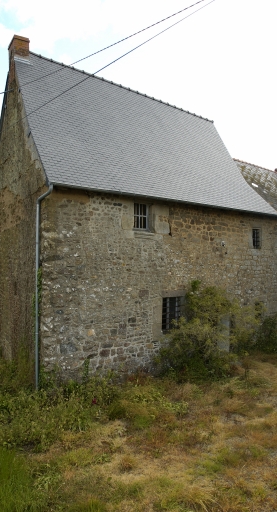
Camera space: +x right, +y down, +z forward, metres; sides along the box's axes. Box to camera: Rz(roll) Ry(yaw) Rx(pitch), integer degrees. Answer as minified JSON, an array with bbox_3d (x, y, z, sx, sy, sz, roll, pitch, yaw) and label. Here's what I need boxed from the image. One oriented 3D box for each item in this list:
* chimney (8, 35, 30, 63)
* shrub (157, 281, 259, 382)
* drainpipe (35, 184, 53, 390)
[{"bbox_3d":[-3.680,-6.199,10.909,0.480,0.790,0.600,2,-3,-36],"label":"chimney"},{"bbox_3d":[1.984,1.994,10.565,2.700,2.750,1.600,2,-3,-36],"label":"shrub"},{"bbox_3d":[-2.274,0.742,8.286,0.220,4.730,0.560,2,-3,-36],"label":"drainpipe"}]

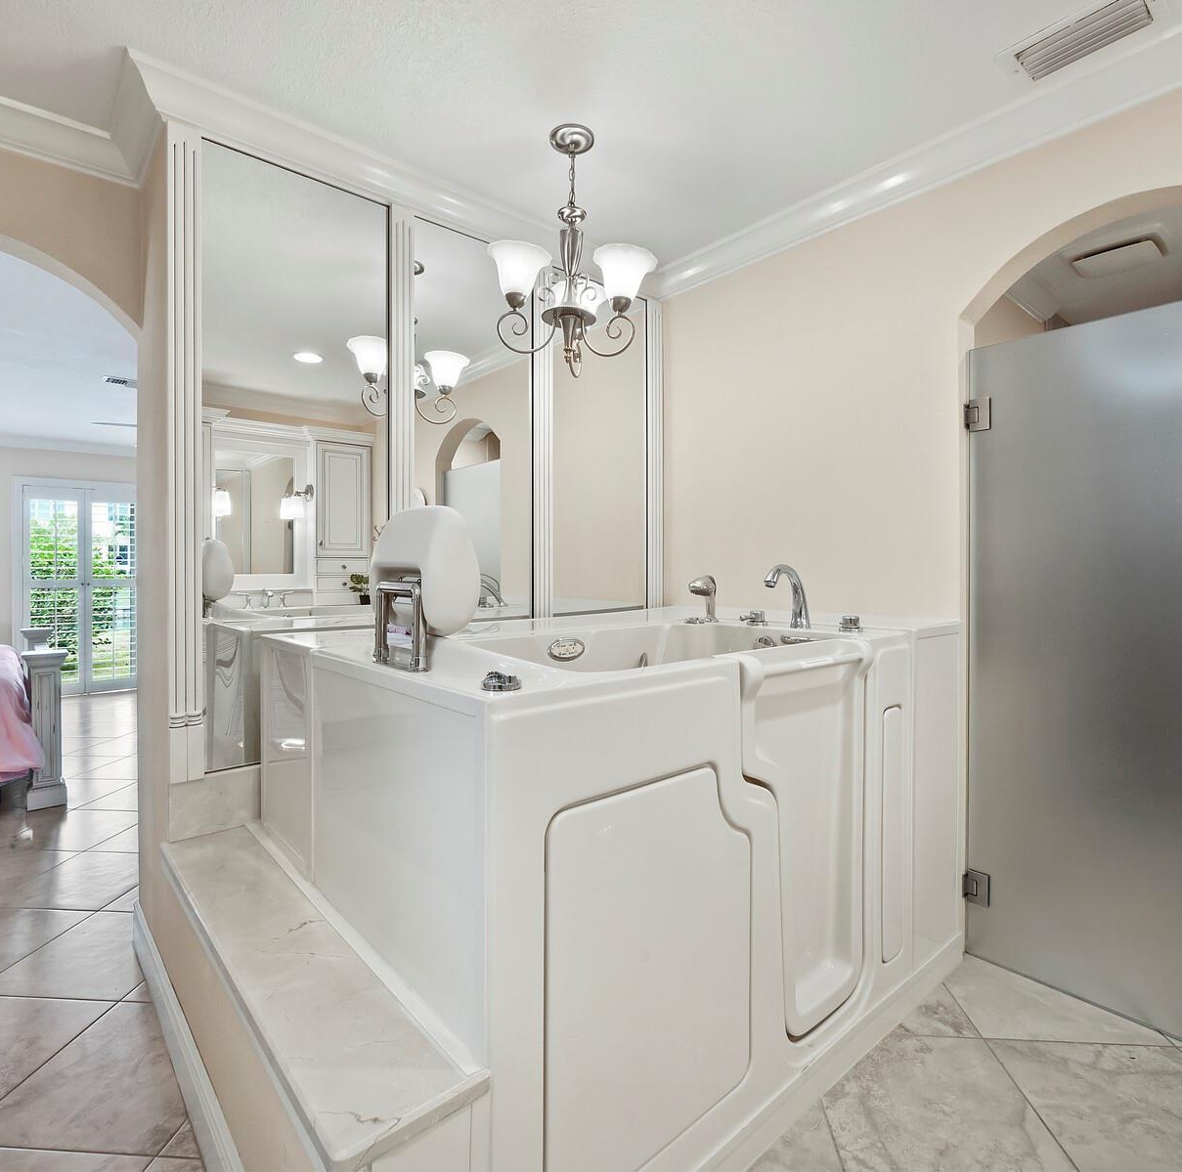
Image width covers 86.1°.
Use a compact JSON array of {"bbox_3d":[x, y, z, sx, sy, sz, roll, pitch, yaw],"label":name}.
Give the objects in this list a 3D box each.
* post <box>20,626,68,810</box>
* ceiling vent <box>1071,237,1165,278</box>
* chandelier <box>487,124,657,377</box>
[{"bbox_3d":[-2.849,0.734,3.308,0.178,0.814,0.178,-1,2,-42],"label":"post"},{"bbox_3d":[2.146,-1.315,2.574,0.255,0.041,0.244,-1,2,-42],"label":"ceiling vent"},{"bbox_3d":[-0.056,-0.981,1.878,0.478,0.667,0.458,0,1,-2],"label":"chandelier"}]

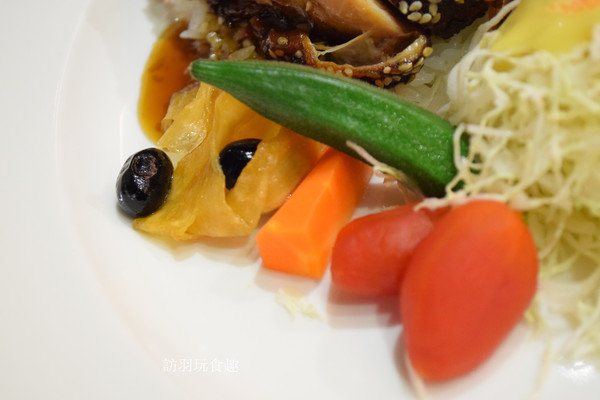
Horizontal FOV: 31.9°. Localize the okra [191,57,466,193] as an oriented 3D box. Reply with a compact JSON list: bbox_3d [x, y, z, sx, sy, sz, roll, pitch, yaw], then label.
[{"bbox_3d":[0.007,-0.020,0.266,0.076,0.020,0.021,20,53,13],"label":"okra"}]

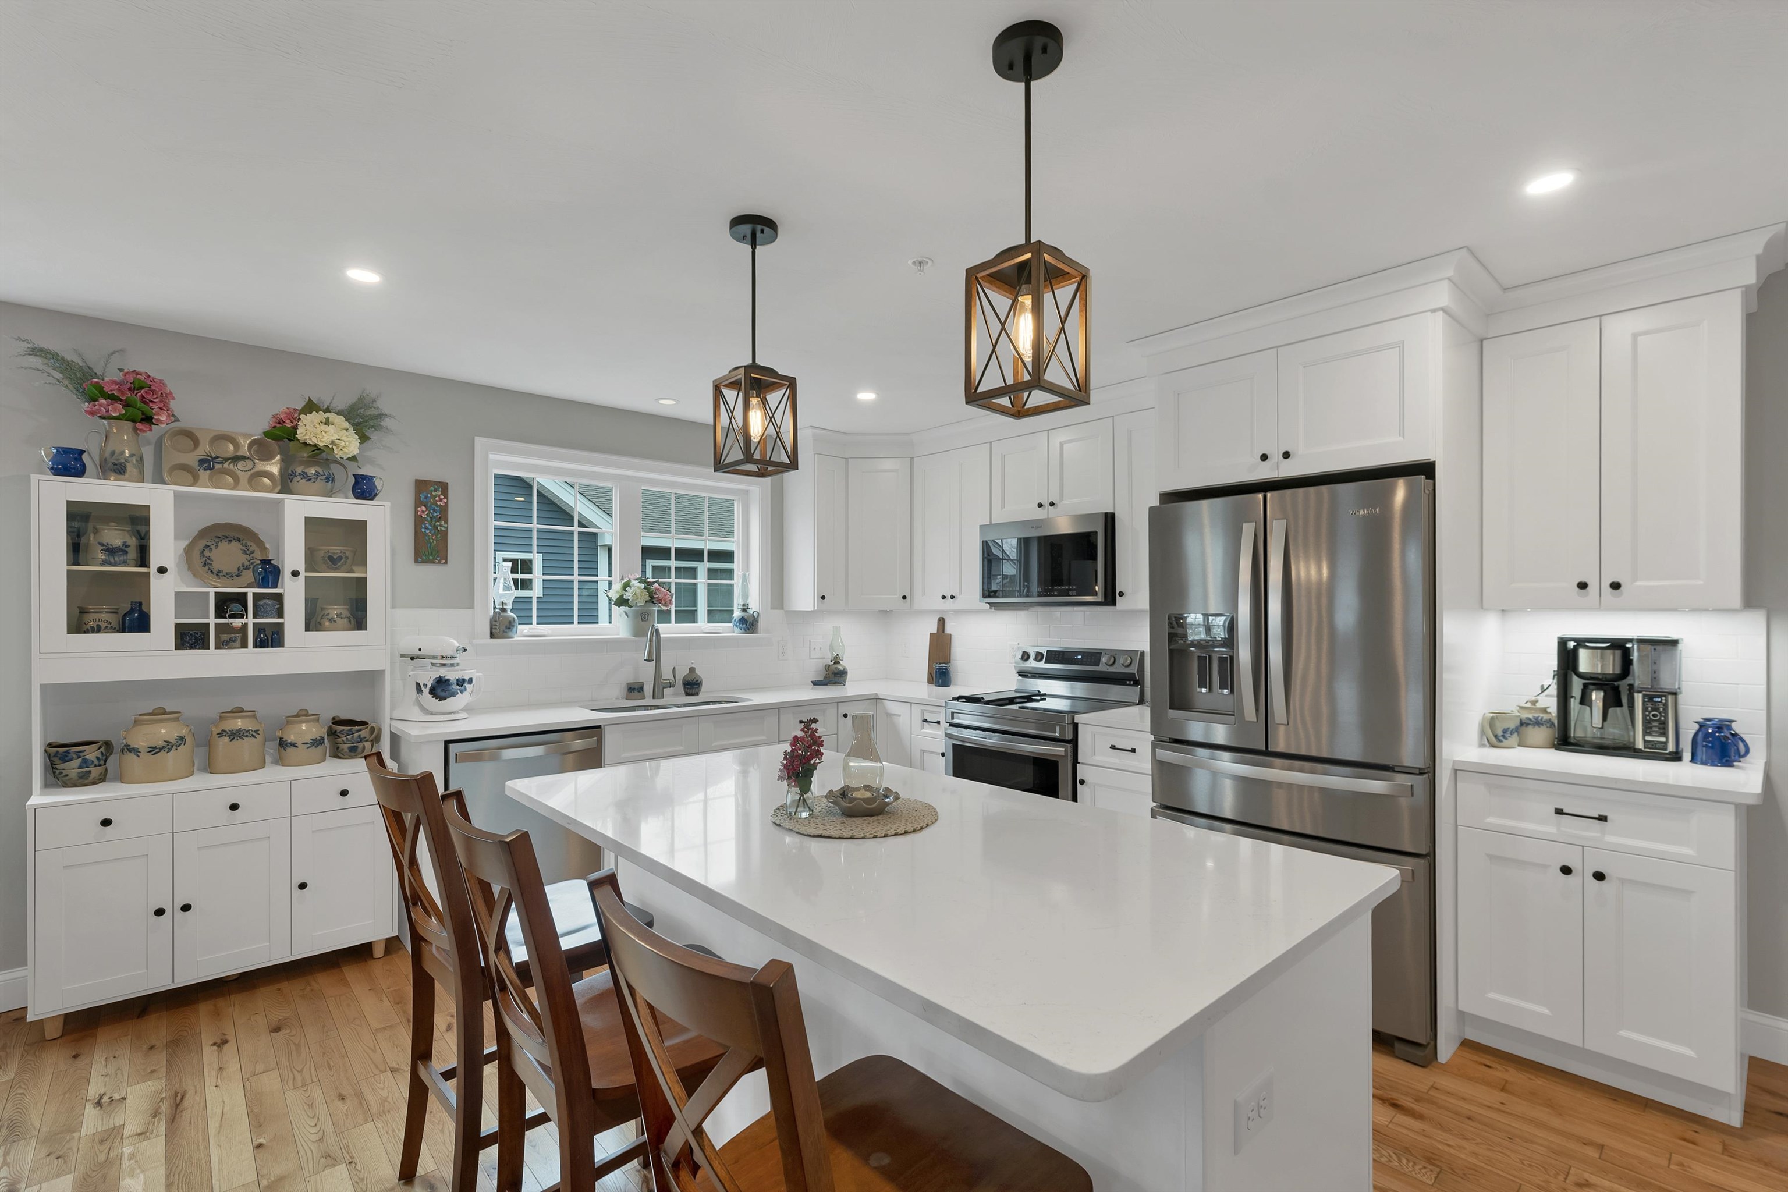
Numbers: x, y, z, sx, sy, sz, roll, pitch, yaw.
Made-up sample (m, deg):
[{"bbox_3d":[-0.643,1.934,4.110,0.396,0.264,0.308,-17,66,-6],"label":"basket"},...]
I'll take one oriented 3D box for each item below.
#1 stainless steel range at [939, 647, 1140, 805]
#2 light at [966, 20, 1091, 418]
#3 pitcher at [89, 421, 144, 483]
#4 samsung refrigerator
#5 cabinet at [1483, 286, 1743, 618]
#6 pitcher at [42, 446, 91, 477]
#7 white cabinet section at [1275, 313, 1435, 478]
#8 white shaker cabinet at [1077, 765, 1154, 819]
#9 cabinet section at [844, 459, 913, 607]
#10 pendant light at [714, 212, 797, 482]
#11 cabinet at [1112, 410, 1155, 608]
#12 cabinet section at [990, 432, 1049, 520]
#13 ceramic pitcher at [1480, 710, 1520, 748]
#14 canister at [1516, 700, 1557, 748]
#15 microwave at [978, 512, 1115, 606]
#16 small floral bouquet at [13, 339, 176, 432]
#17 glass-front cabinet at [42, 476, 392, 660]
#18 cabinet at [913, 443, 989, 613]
[{"bbox_3d":[0.755,0.860,3.806,0.690,1.180,0.758,1,-2,-43],"label":"stainless steel range"},{"bbox_3d":[0.250,-0.690,1.377,0.164,0.667,0.164,1,-1,-44],"label":"light"},{"bbox_3d":[-2.798,-0.509,2.680,0.157,0.258,0.119,1,-1,-44],"label":"pitcher"},{"bbox_3d":[1.584,0.537,2.859,0.790,1.785,0.908,1,-2,-43],"label":"samsung refrigerator"},{"bbox_3d":[2.301,-0.409,2.408,0.325,0.910,0.595,0,-1,-42],"label":"cabinet"},{"bbox_3d":[-2.799,-0.445,2.517,0.112,0.116,0.088,0,-1,-42],"label":"pitcher"},{"bbox_3d":[1.795,-0.670,2.750,0.602,0.479,0.460,1,-1,-42],"label":"white cabinet section"},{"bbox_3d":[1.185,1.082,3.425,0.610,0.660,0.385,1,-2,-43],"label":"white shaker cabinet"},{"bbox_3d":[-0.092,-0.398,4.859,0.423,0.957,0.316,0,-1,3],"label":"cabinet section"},{"bbox_3d":[-0.373,-0.677,2.014,0.162,0.676,0.162,0,-1,-42],"label":"pendant light"},{"bbox_3d":[1.306,-0.396,3.553,0.330,0.927,0.374,1,-2,-43],"label":"cabinet"},{"bbox_3d":[0.819,-0.637,4.229,0.331,0.463,0.389,1,-1,-42],"label":"cabinet section"},{"bbox_3d":[2.057,0.454,2.513,0.107,0.113,0.083,0,-1,14],"label":"ceramic pitcher"},{"bbox_3d":[2.218,0.436,2.571,0.112,0.160,0.112,1,-2,-43],"label":"canister"},{"bbox_3d":[0.880,-0.161,3.914,0.410,0.430,0.757,1,-1,-44],"label":"microwave"},{"bbox_3d":[-2.753,-0.722,2.575,0.380,0.300,0.260,0,-1,-42],"label":"small floral bouquet"},{"bbox_3d":[-2.516,-0.090,2.829,0.985,0.585,0.270,0,-1,-42],"label":"glass-front cabinet"},{"bbox_3d":[0.446,-0.381,4.449,0.325,0.915,0.635,0,-1,-42],"label":"cabinet"}]

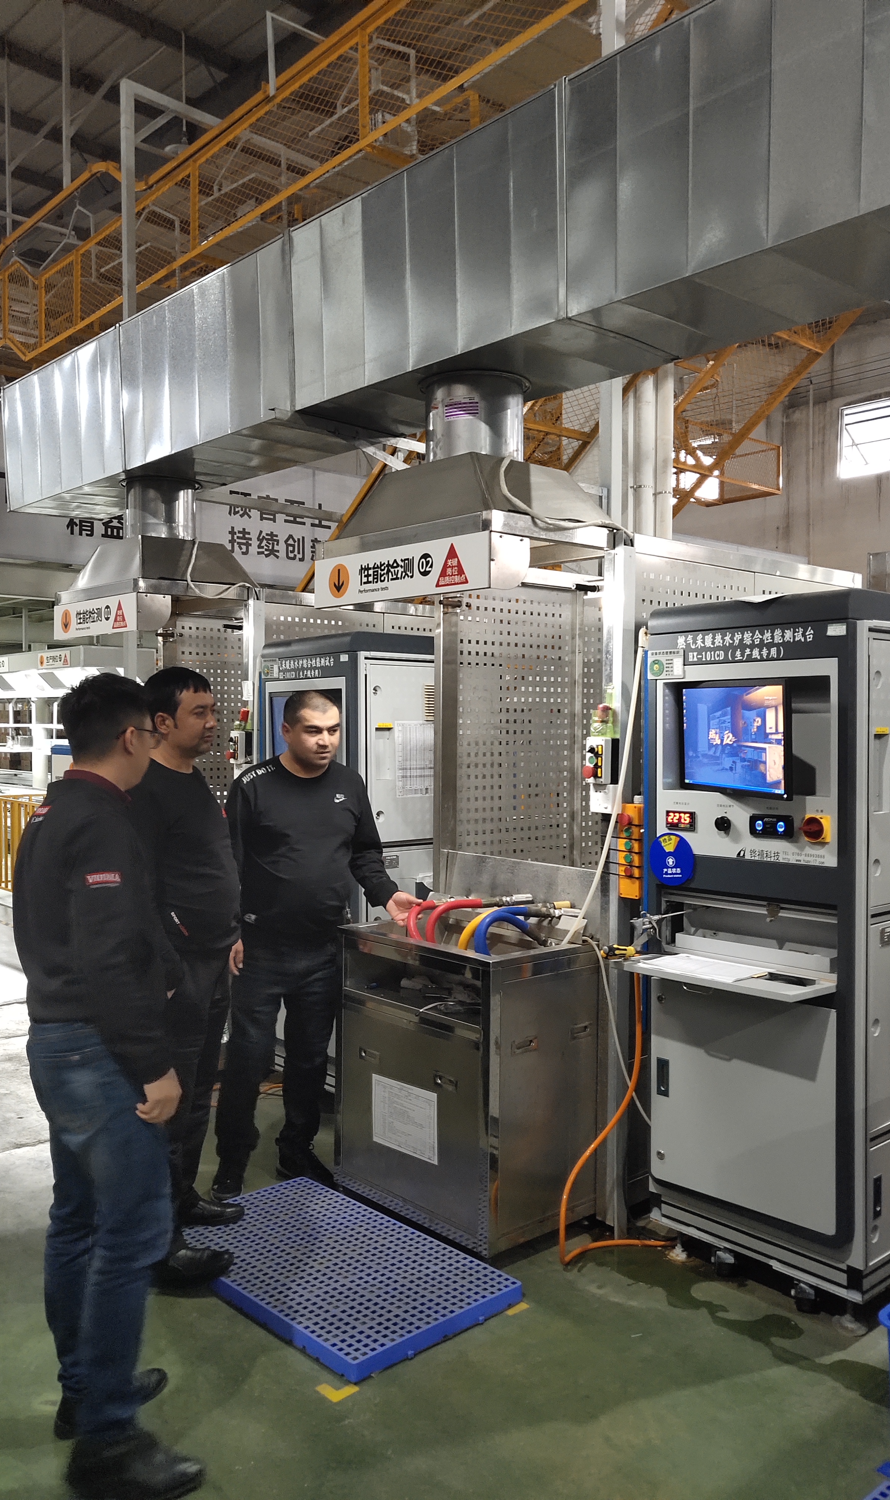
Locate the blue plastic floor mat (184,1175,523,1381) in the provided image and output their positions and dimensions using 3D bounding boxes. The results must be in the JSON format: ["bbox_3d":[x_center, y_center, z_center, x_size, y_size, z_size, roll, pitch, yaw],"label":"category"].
[{"bbox_3d":[-0.345,1.450,3.657,0.600,0.055,1.030,-1,1,-42],"label":"blue plastic floor mat"}]

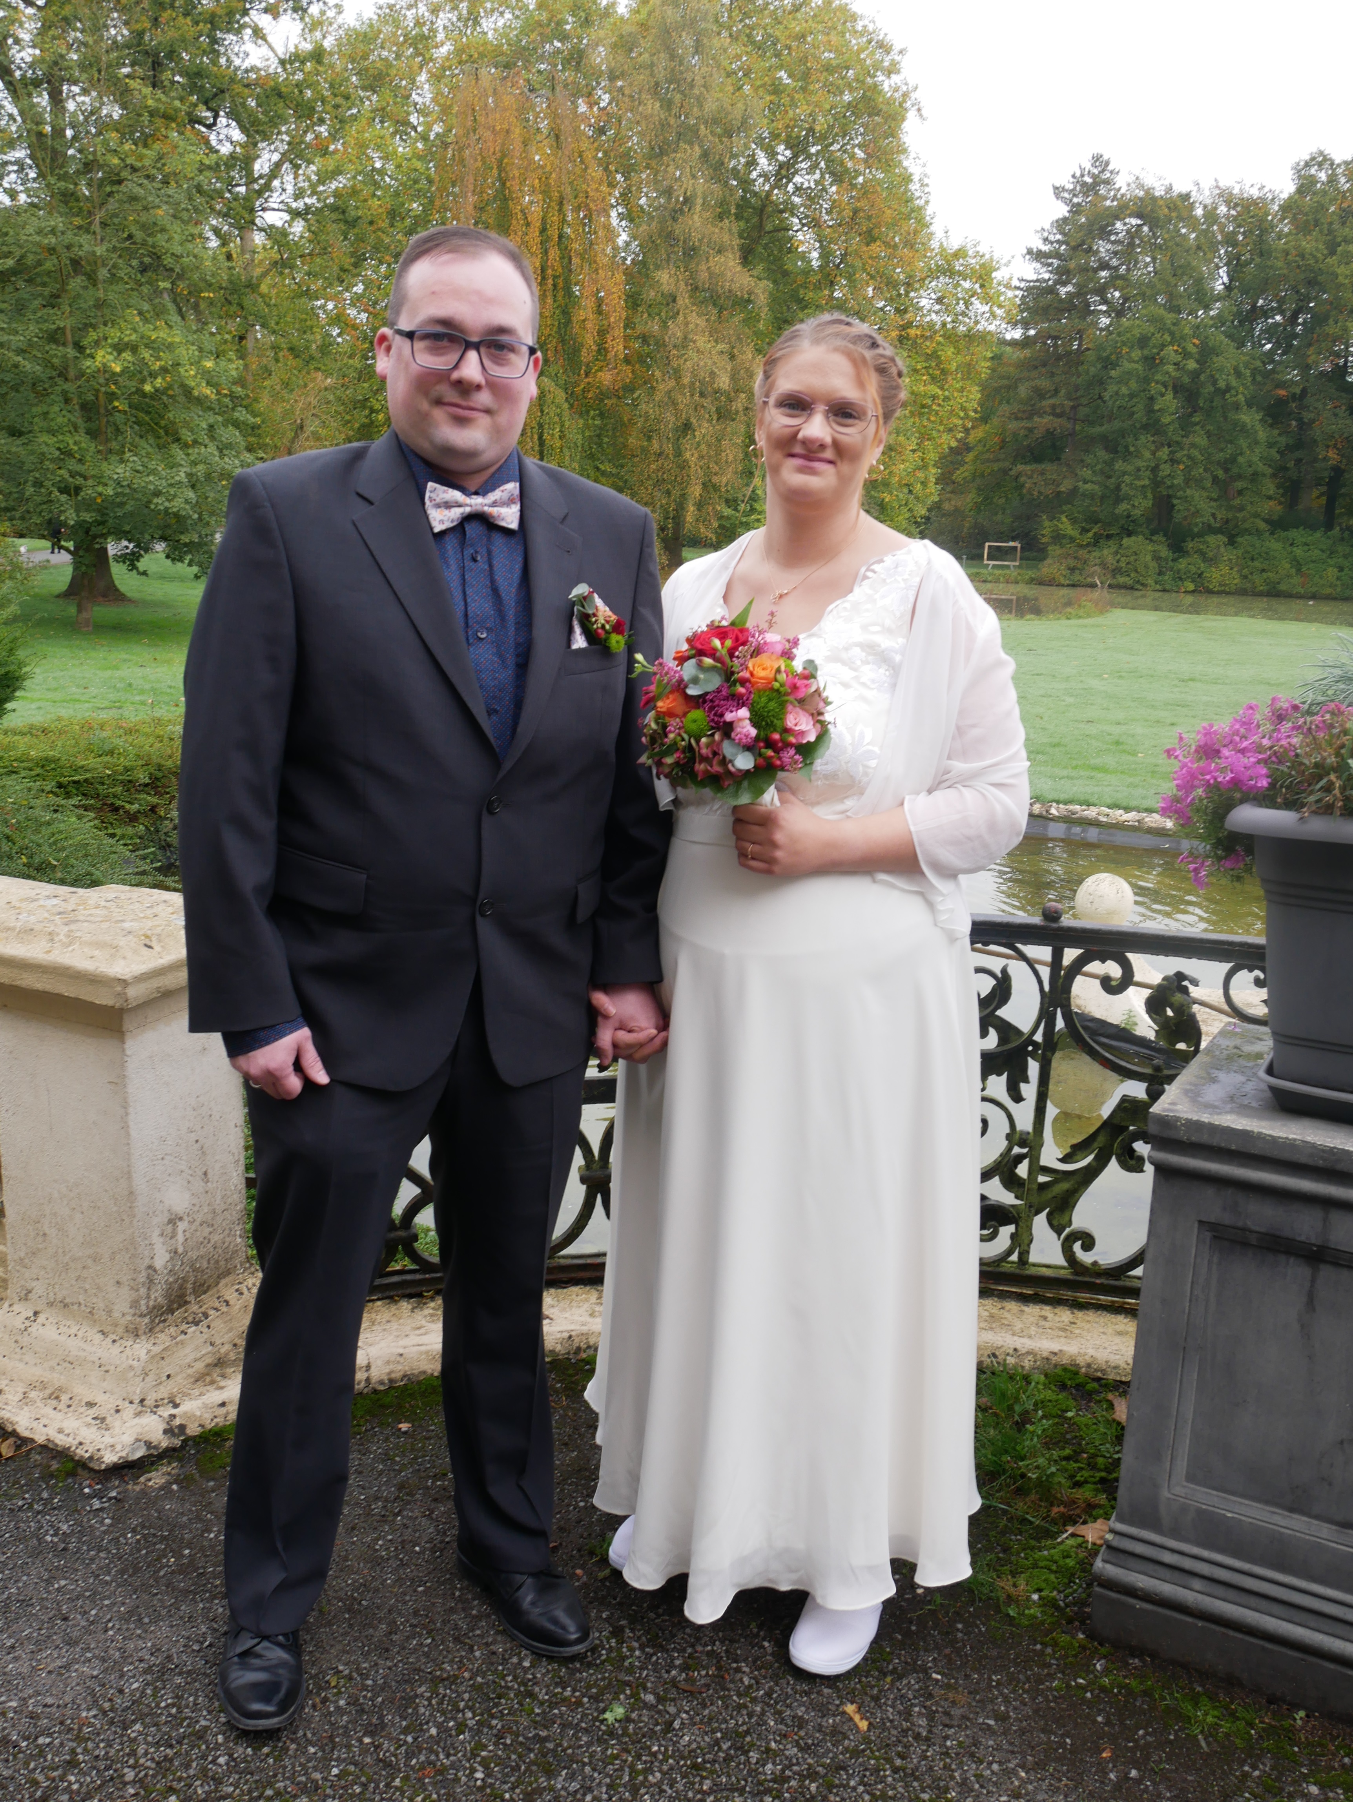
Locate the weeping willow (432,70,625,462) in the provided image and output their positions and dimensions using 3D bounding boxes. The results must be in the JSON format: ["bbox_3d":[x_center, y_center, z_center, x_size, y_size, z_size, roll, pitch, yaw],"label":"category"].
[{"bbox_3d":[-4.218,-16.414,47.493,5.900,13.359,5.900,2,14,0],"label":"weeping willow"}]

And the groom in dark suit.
[{"bbox_3d":[-0.294,0.109,2.053,0.570,1.770,0.360,-4,15,-24],"label":"groom in dark suit"}]

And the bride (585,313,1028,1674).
[{"bbox_3d":[0.116,0.127,2.162,0.550,1.710,0.470,10,16,29],"label":"bride"}]

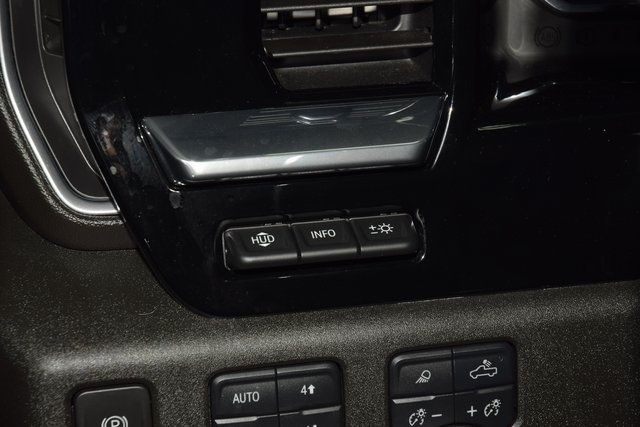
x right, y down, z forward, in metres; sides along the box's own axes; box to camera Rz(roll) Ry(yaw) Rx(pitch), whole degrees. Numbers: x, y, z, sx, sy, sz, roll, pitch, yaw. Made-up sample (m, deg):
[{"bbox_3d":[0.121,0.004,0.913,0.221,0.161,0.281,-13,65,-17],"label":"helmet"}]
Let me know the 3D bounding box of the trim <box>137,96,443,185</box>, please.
[{"bbox_3d":[-0.006,-0.028,0.700,0.117,0.018,0.027,-5,21,-13],"label":"trim"}]

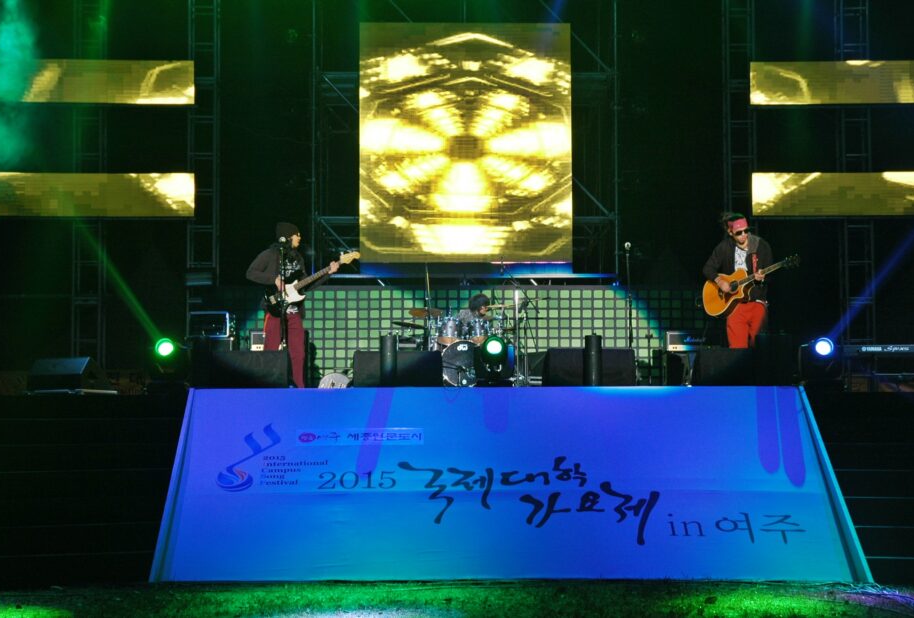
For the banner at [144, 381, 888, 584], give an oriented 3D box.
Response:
[{"bbox_3d":[0.405,1.420,15.130,5.600,0.100,2.960,0,28,-1],"label":"banner"}]

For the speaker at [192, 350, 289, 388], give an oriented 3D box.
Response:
[{"bbox_3d":[-2.057,0.602,17.000,0.880,0.410,0.550,0,-3,5],"label":"speaker"}]

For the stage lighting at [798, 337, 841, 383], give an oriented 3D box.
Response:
[{"bbox_3d":[3.441,0.508,16.900,0.400,0.490,0.400,0,-3,-8],"label":"stage lighting"}]

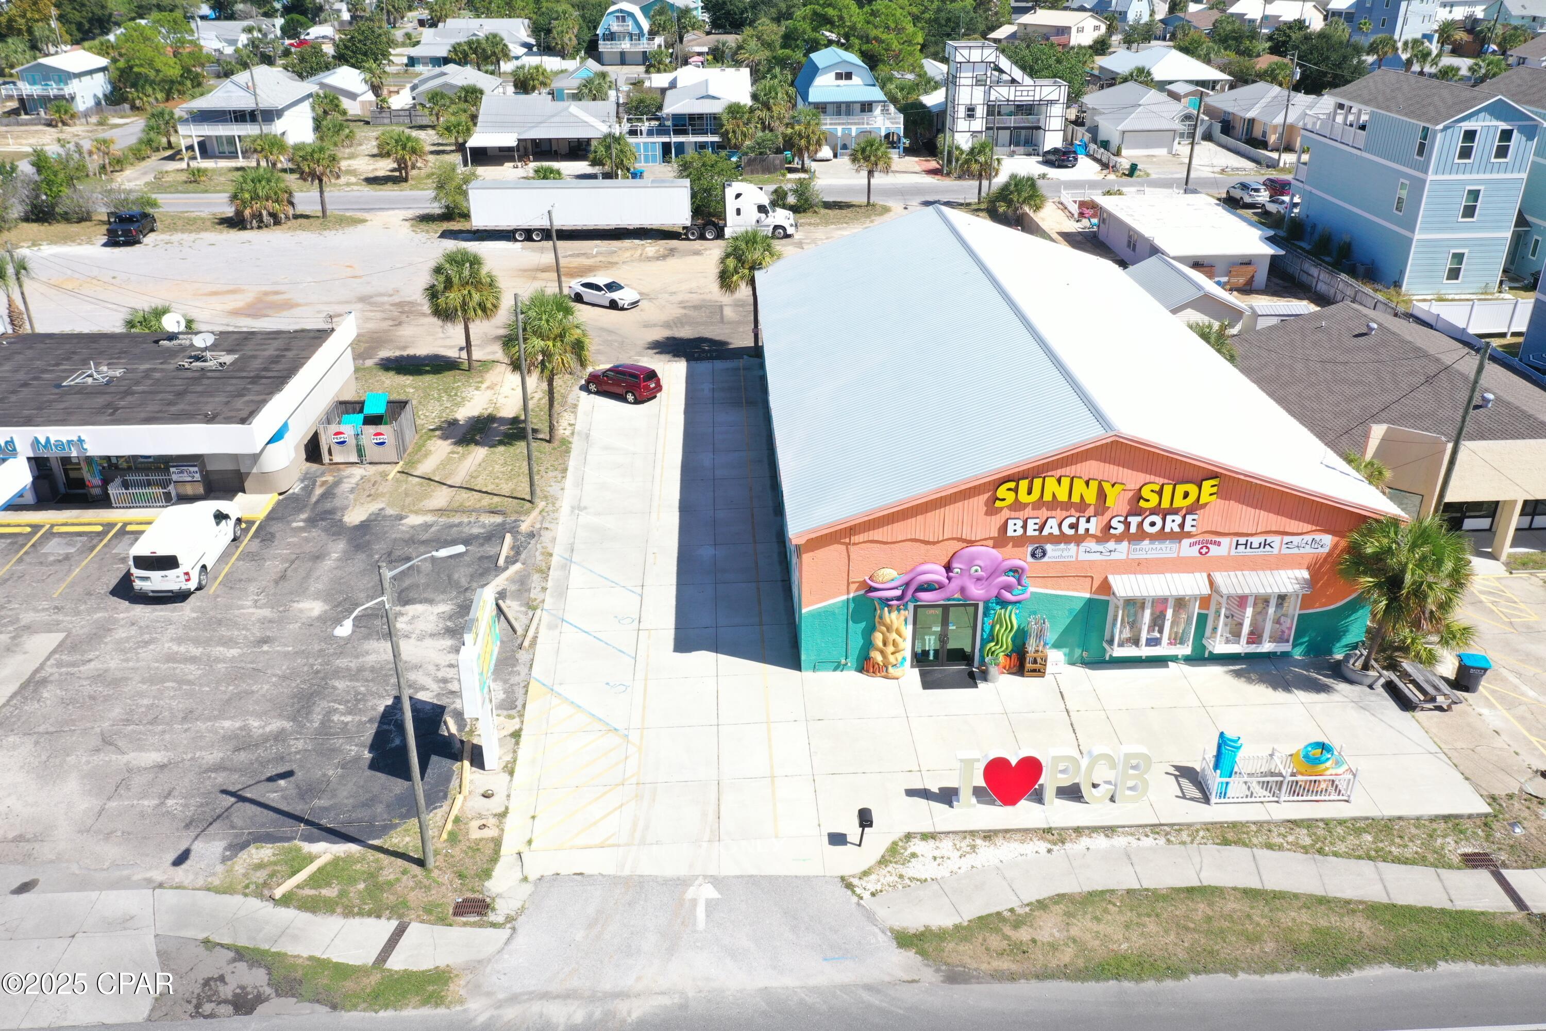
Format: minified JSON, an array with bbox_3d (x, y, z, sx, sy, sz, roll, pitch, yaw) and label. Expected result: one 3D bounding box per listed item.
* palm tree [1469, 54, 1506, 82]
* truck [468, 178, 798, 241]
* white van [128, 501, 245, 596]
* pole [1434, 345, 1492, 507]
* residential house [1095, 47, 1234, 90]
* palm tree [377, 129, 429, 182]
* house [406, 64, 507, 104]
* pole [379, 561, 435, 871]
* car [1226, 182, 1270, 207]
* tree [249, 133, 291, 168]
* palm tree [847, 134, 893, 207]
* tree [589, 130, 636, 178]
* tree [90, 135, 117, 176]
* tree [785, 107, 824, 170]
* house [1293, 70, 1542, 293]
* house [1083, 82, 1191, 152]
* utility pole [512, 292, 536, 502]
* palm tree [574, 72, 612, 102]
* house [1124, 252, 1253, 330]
[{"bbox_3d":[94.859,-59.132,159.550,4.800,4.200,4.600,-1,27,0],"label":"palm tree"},{"bbox_3d":[-10.244,-22.830,89.964,24.000,4.080,2.650,0,27,0],"label":"truck"},{"bbox_3d":[-21.941,0.957,45.048,2.050,2.150,6.100,-2,27,-3],"label":"white van"},{"bbox_3d":[22.785,-1.335,40.426,0.300,9.400,0.300,-1,27,-3],"label":"pole"},{"bbox_3d":[50.794,-58.106,156.876,12.200,5.600,18.800,-2,27,-3],"label":"residential house"},{"bbox_3d":[-33.749,-32.663,109.285,4.600,4.550,4.600,-2,27,-2],"label":"palm tree"},{"bbox_3d":[-40.121,-53.880,151.891,11.500,4.200,18.700,-2,27,-2],"label":"house"},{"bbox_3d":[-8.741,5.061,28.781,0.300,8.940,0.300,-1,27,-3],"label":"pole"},{"bbox_3d":[39.252,-26.757,99.483,1.930,1.740,4.950,-2,27,-2],"label":"car"},{"bbox_3d":[-48.043,-34.645,114.794,4.100,3.400,4.100,-2,27,-2],"label":"tree"},{"bbox_3d":[7.807,-27.920,97.448,3.610,5.650,3.610,-2,27,-2],"label":"palm tree"},{"bbox_3d":[-14.223,-32.339,108.121,4.200,4.250,4.200,-2,27,-2],"label":"tree"},{"bbox_3d":[-62.195,-33.423,112.135,2.640,3.650,2.640,-1,27,-2],"label":"tree"},{"bbox_3d":[2.835,-34.640,110.768,3.700,5.750,3.700,-2,27,-2],"label":"tree"},{"bbox_3d":[42.290,-23.314,81.051,6.800,11.600,18.000,-2,27,-2],"label":"house"},{"bbox_3d":[39.720,-43.176,129.753,11.860,5.070,22.710,-1,27,-2],"label":"house"},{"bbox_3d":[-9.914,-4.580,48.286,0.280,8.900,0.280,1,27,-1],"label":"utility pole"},{"bbox_3d":[-21.938,-51.859,147.639,4.160,4.870,4.160,-1,27,-2],"label":"palm tree"},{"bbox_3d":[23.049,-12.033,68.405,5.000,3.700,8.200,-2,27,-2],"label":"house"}]

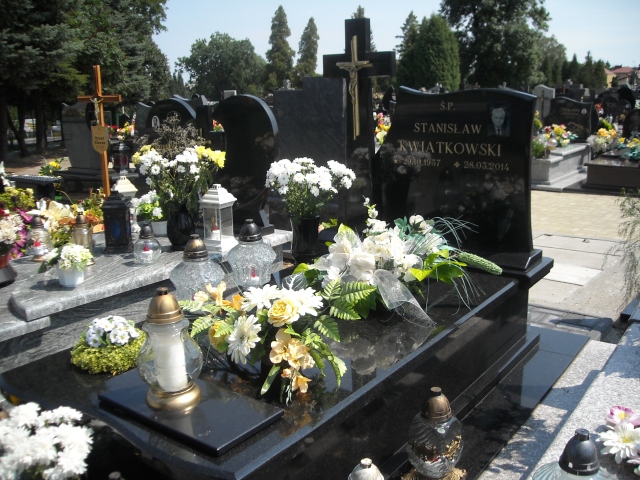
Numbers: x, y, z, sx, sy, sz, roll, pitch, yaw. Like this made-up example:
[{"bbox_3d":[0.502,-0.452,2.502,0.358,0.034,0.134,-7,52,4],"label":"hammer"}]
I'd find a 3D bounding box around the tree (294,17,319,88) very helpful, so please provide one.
[{"bbox_3d":[-0.885,-13.017,47.736,1.800,6.600,1.800,-2,13,-1],"label":"tree"}]

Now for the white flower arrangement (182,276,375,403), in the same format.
[{"bbox_3d":[-0.125,0.272,1.965,0.540,0.300,0.400,-3,13,-4],"label":"white flower arrangement"}]

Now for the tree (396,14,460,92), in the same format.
[{"bbox_3d":[5.753,-8.858,33.644,3.260,5.910,3.260,2,12,9],"label":"tree"}]

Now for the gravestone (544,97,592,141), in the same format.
[{"bbox_3d":[4.292,-2.094,11.200,0.820,0.760,0.120,8,14,33],"label":"gravestone"}]

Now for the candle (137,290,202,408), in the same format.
[{"bbox_3d":[-0.398,0.282,1.702,0.175,0.320,0.175,-3,12,-14],"label":"candle"}]

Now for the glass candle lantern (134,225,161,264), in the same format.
[{"bbox_3d":[-0.833,0.016,3.105,0.130,0.180,0.130,-3,12,-15],"label":"glass candle lantern"}]

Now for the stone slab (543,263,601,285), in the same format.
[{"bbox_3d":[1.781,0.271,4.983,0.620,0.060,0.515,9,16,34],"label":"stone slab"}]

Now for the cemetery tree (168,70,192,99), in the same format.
[{"bbox_3d":[-16.168,-17.090,74.732,2.780,5.050,2.780,-2,12,-12],"label":"cemetery tree"}]

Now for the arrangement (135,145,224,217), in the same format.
[{"bbox_3d":[-0.745,-0.310,3.430,0.450,0.360,0.400,-3,12,-12],"label":"arrangement"}]

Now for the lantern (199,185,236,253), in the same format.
[{"bbox_3d":[-0.534,-0.119,3.369,0.145,0.335,0.145,8,14,33],"label":"lantern"}]

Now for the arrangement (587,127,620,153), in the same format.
[{"bbox_3d":[4.644,-1.646,10.600,0.500,0.400,0.420,8,14,33],"label":"arrangement"}]

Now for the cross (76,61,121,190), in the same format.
[{"bbox_3d":[-1.735,-0.766,5.239,0.580,1.250,0.060,8,16,35],"label":"cross"}]

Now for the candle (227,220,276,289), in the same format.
[{"bbox_3d":[-0.309,0.071,2.837,0.214,0.314,0.214,-3,13,-6],"label":"candle"}]

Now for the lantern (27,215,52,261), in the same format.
[{"bbox_3d":[-1.380,-0.014,3.162,0.110,0.215,0.110,-5,13,-23],"label":"lantern"}]

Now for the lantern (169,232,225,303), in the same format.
[{"bbox_3d":[-0.494,0.138,2.573,0.218,0.312,0.218,-4,13,-11],"label":"lantern"}]

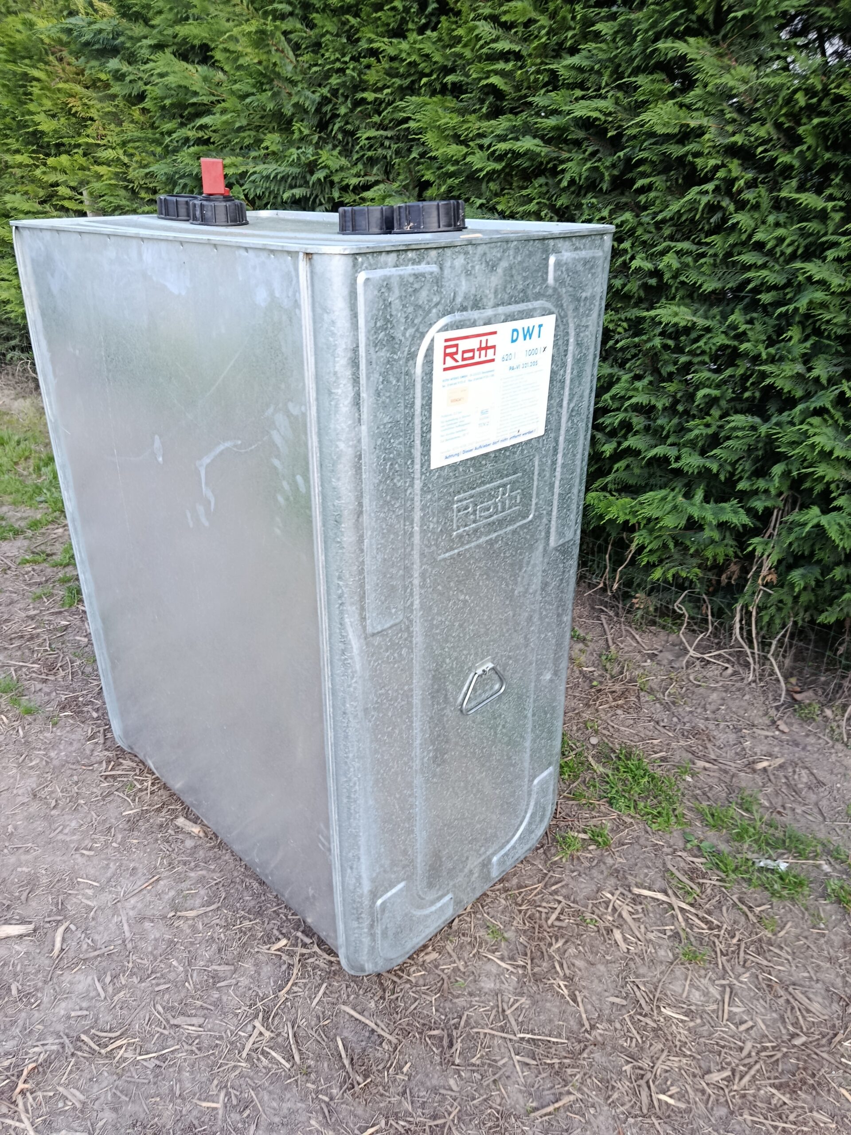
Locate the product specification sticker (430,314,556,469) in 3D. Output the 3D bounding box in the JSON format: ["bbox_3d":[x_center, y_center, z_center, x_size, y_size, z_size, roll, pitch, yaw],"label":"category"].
[{"bbox_3d":[0.121,-0.305,1.350,0.002,0.219,0.306,23,34,39],"label":"product specification sticker"}]

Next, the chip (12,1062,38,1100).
[{"bbox_3d":[-0.758,0.976,1.493,0.020,0.010,0.065,0,25,1],"label":"chip"}]

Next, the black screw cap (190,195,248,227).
[{"bbox_3d":[-0.453,-0.786,1.730,0.126,0.058,0.126,-6,26,-12],"label":"black screw cap"}]

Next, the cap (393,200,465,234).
[{"bbox_3d":[0.008,-0.601,1.347,0.126,0.043,0.126,-3,25,2],"label":"cap"}]

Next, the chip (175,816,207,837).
[{"bbox_3d":[-0.621,0.690,2.090,0.103,0.016,0.022,14,29,27],"label":"chip"}]

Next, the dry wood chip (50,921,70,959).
[{"bbox_3d":[-0.827,0.841,1.778,0.017,0.010,0.098,-3,26,-6],"label":"dry wood chip"}]

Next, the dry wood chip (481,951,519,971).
[{"bbox_3d":[0.161,0.867,1.729,0.088,0.008,0.008,16,30,30],"label":"dry wood chip"}]

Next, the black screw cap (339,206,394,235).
[{"bbox_3d":[-0.106,-0.648,1.469,0.126,0.045,0.126,-2,25,-3],"label":"black screw cap"}]

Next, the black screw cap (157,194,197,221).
[{"bbox_3d":[-0.577,-0.854,1.869,0.126,0.050,0.126,-7,26,-14],"label":"black screw cap"}]

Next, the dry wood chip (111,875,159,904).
[{"bbox_3d":[-0.701,0.782,1.907,0.118,0.006,0.008,-23,34,-40],"label":"dry wood chip"}]

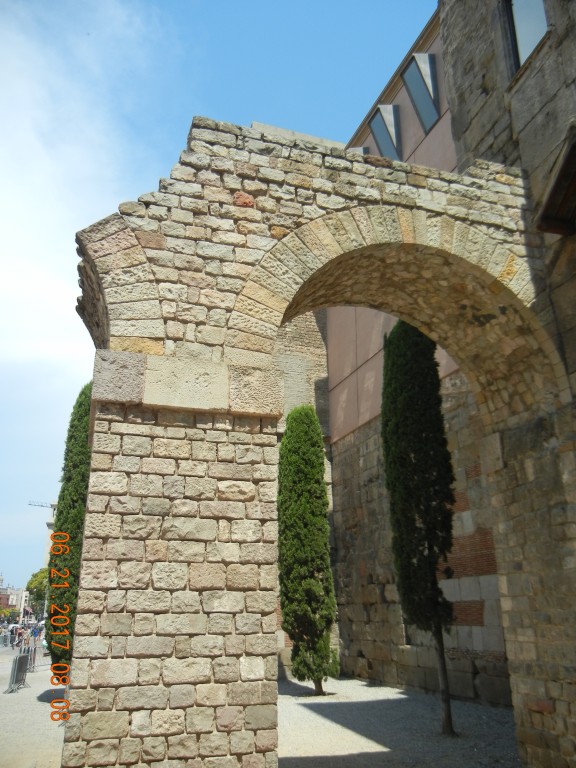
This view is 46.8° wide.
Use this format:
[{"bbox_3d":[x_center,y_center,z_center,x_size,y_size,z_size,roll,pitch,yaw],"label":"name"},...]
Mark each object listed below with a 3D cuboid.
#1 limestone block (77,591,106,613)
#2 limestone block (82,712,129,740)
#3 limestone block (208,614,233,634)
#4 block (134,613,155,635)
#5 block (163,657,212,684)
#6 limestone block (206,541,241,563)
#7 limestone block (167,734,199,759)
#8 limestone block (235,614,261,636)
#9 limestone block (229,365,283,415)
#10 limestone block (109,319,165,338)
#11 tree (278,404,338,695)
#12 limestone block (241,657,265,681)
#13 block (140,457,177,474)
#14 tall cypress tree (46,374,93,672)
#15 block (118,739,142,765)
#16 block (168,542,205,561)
[{"bbox_3d":[-1.511,1.680,5.119,0.204,0.160,0.180,6,-21,-17],"label":"limestone block"},{"bbox_3d":[-1.343,2.499,4.883,0.333,0.188,0.180,6,-21,-17],"label":"limestone block"},{"bbox_3d":[-0.559,1.932,5.353,0.196,0.150,0.180,6,-21,-17],"label":"limestone block"},{"bbox_3d":[-1.130,1.880,5.206,0.152,0.154,0.170,5,-21,-16],"label":"block"},{"bbox_3d":[-0.796,2.233,5.184,0.381,0.184,0.170,5,-21,-16],"label":"block"},{"bbox_3d":[-0.557,1.410,5.541,0.278,0.165,0.180,6,-21,-17],"label":"limestone block"},{"bbox_3d":[-0.799,2.708,4.993,0.228,0.158,0.180,6,-21,-17],"label":"limestone block"},{"bbox_3d":[-0.334,1.889,5.229,0.204,0.139,0.200,6,-21,-17],"label":"limestone block"},{"bbox_3d":[-0.321,0.119,5.638,0.456,0.381,0.420,6,-21,-17],"label":"limestone block"},{"bbox_3d":[-1.254,-0.403,5.501,0.428,0.157,0.280,-2,-18,-19],"label":"limestone block"},{"bbox_3d":[0.578,4.277,18.055,1.400,7.450,1.400,0,-20,0],"label":"tree"},{"bbox_3d":[-0.288,2.089,4.890,0.182,0.151,0.200,6,-21,-17],"label":"limestone block"},{"bbox_3d":[-1.120,0.720,5.697,0.290,0.136,0.200,6,-21,-16],"label":"block"},{"bbox_3d":[-5.174,3.817,17.447,1.450,7.950,1.450,0,-20,0],"label":"tall cypress tree"},{"bbox_3d":[-1.123,2.586,4.711,0.153,0.150,0.200,6,-21,-17],"label":"block"},{"bbox_3d":[-0.845,1.390,5.477,0.300,0.168,0.170,5,-21,-16],"label":"block"}]

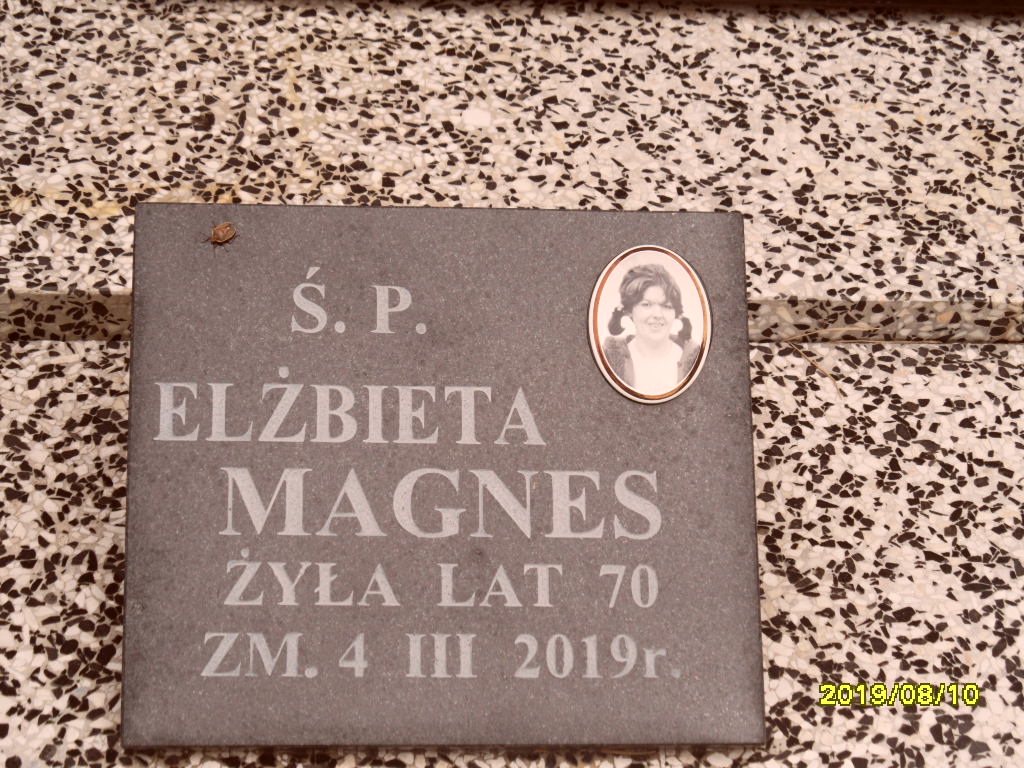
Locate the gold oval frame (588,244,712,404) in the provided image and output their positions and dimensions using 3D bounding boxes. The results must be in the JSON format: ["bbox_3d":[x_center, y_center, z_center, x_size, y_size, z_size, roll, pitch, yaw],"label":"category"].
[{"bbox_3d":[0.099,-0.044,1.685,0.088,0.010,0.118,1,75,-5],"label":"gold oval frame"}]

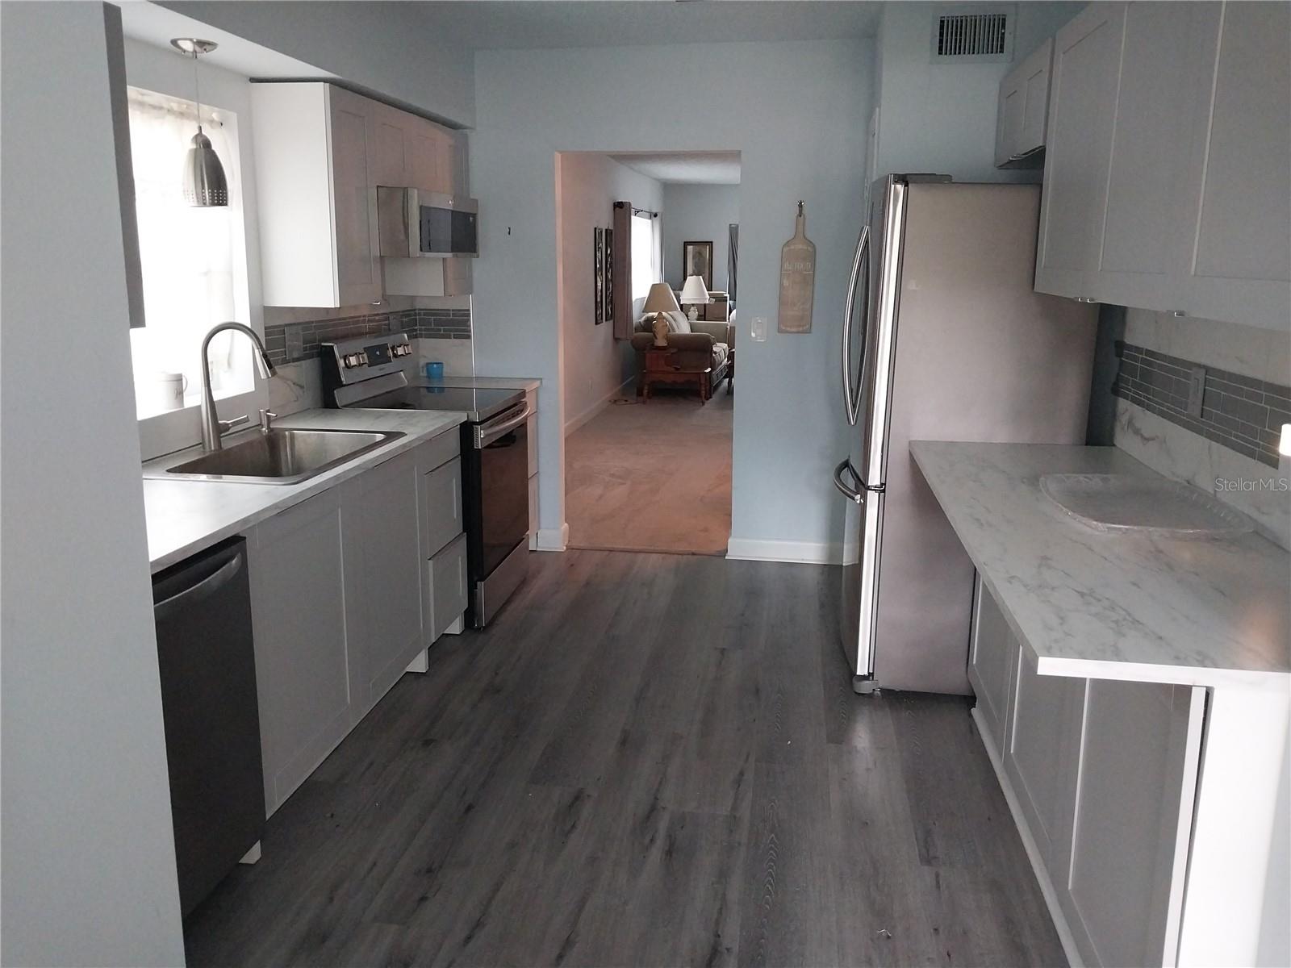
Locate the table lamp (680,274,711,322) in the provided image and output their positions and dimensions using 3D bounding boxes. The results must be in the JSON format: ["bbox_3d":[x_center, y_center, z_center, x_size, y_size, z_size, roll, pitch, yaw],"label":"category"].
[{"bbox_3d":[0.640,-2.384,12.688,0.385,0.690,0.385,2,13,9],"label":"table lamp"}]

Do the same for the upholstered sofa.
[{"bbox_3d":[0.419,-1.605,11.560,0.950,0.940,2.200,2,13,9],"label":"upholstered sofa"}]

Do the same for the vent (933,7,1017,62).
[{"bbox_3d":[1.268,-1.739,3.750,0.311,0.206,0.025,2,13,9],"label":"vent"}]

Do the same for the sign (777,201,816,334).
[{"bbox_3d":[0.729,-1.030,4.655,0.164,0.610,0.025,2,13,9],"label":"sign"}]

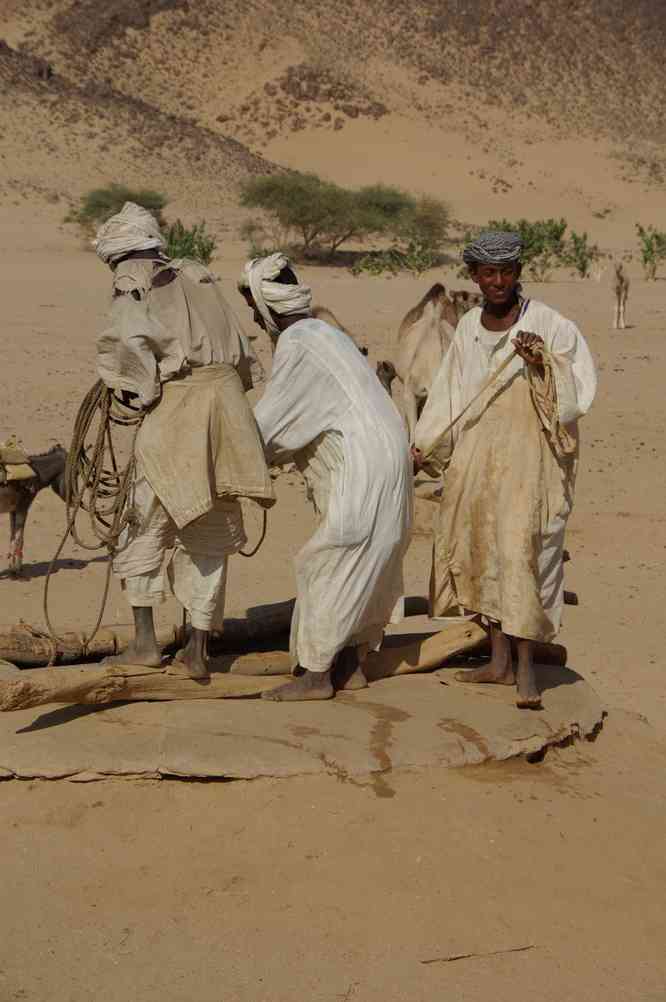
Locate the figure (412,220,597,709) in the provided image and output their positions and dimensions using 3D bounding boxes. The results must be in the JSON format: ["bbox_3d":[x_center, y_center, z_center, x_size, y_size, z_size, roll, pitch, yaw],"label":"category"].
[{"bbox_3d":[0.623,-0.127,9.750,0.600,1.700,0.460,1,5,13],"label":"figure"}]

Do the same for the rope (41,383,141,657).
[{"bbox_3d":[-0.862,0.073,9.750,0.370,1.030,0.260,0,5,0],"label":"rope"}]

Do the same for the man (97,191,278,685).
[{"bbox_3d":[-0.541,-0.234,9.850,0.540,1.700,0.460,-3,5,-33],"label":"man"}]

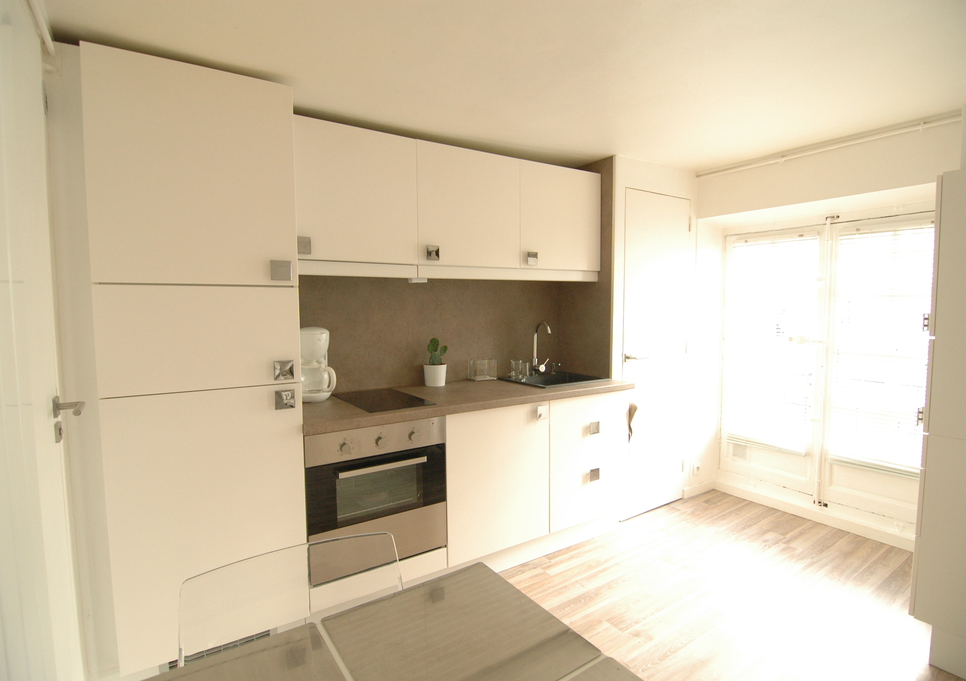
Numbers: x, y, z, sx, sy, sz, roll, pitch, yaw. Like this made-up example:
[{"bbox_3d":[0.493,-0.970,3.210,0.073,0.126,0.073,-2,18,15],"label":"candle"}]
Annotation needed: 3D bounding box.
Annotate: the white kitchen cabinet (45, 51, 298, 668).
[{"bbox_3d":[-1.103,0.139,1.830,0.612,2.120,0.610,-3,5,-31],"label":"white kitchen cabinet"}]

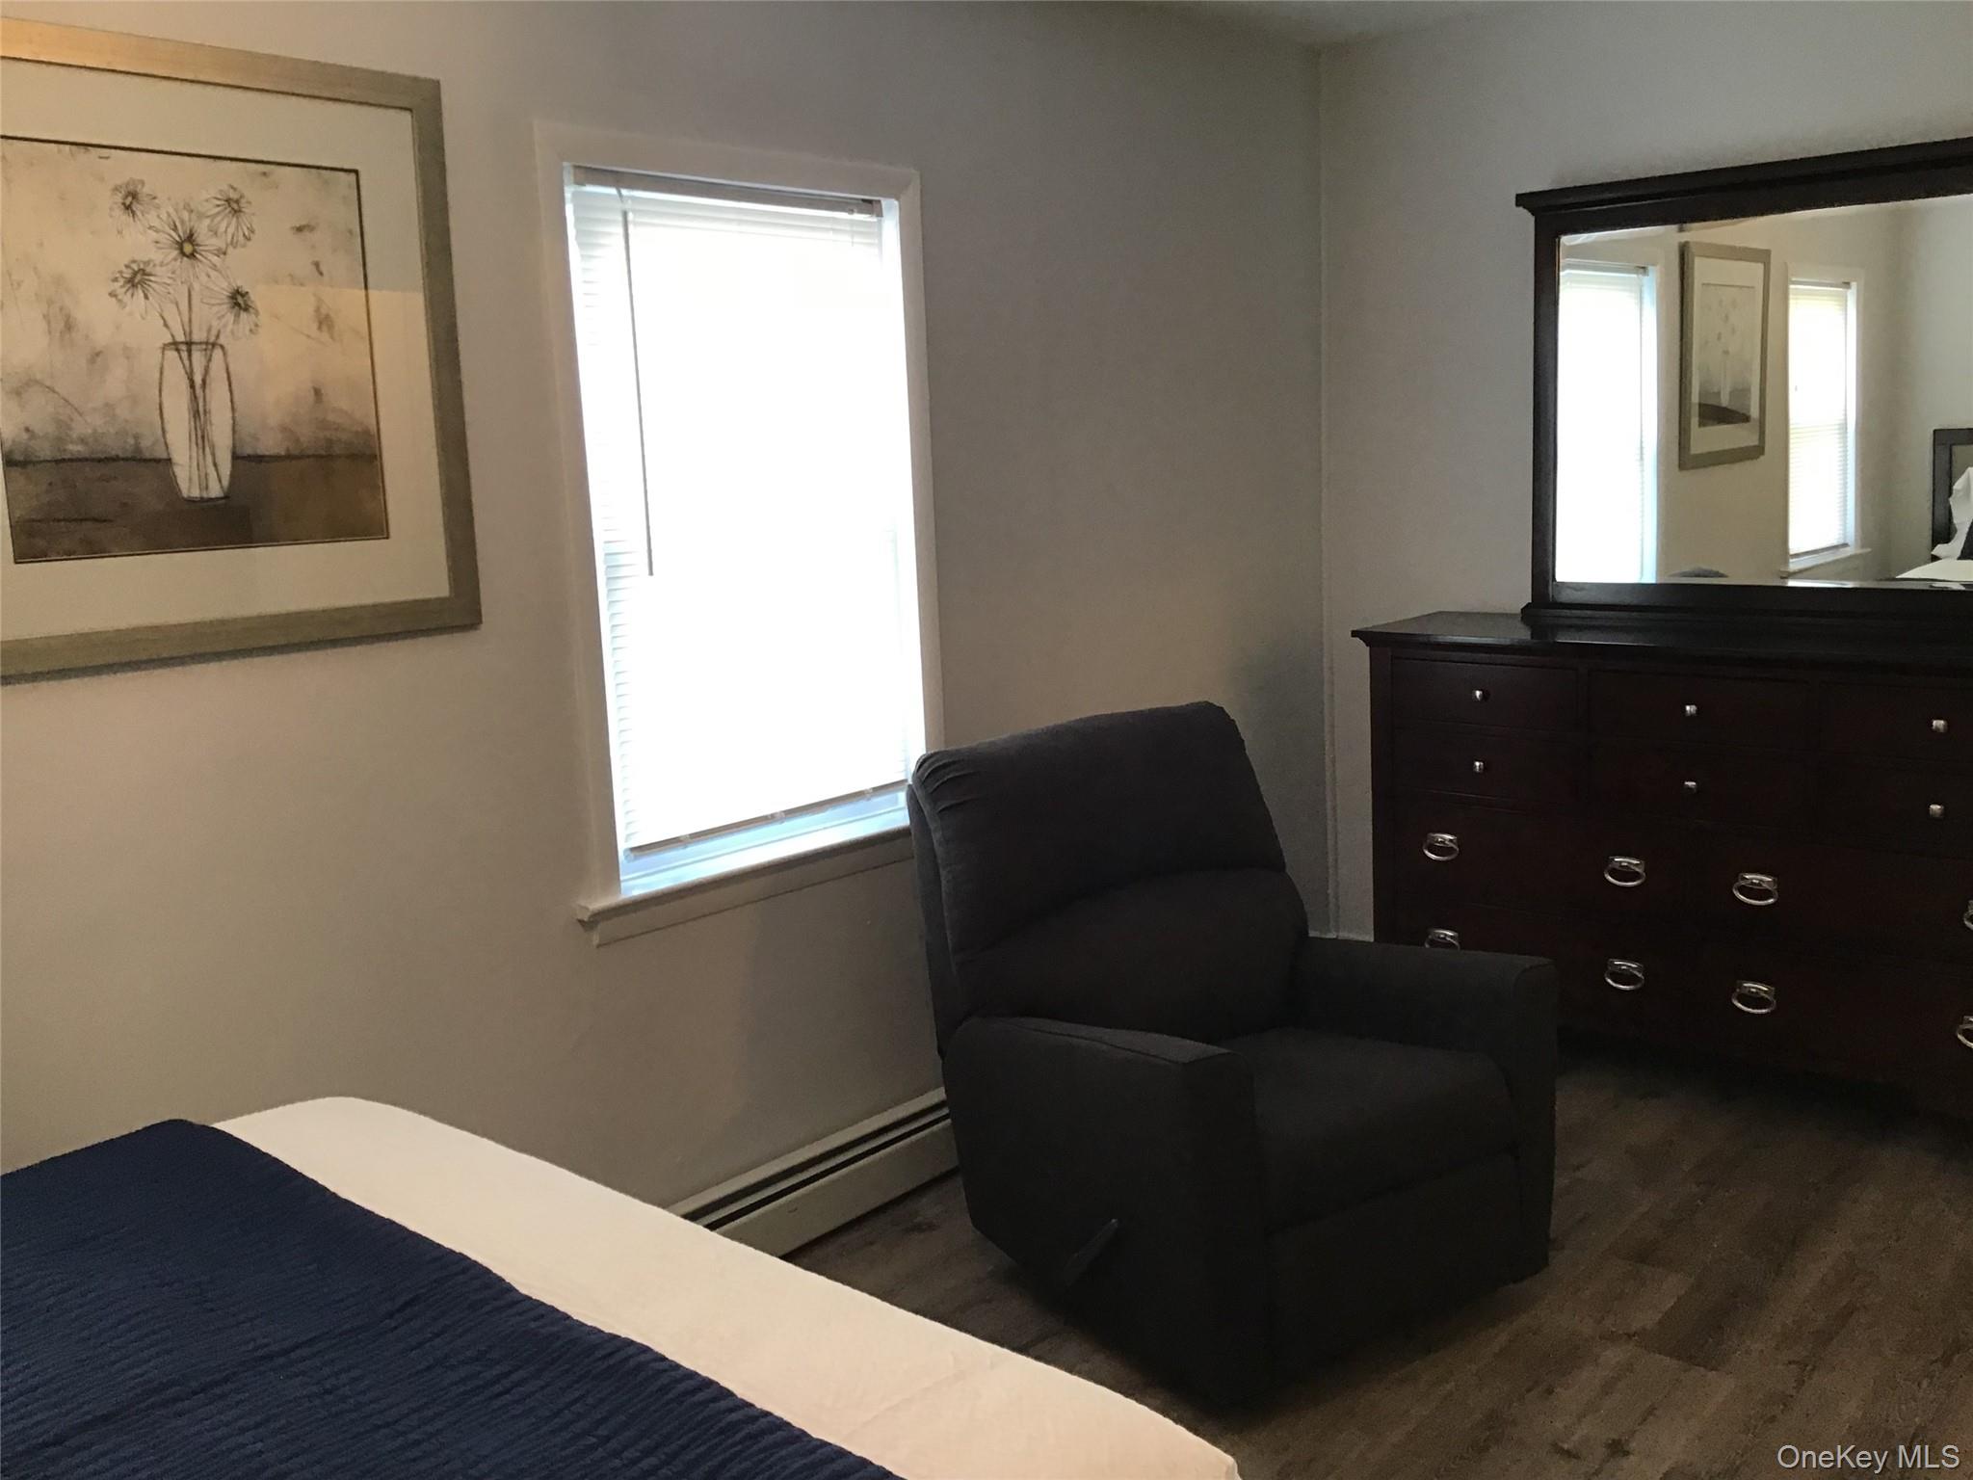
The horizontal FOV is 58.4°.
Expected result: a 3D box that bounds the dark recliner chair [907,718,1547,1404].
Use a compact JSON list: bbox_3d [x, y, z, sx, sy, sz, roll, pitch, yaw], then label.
[{"bbox_3d":[0.409,0.480,3.209,0.806,0.982,0.939,-8,11,-30],"label":"dark recliner chair"}]

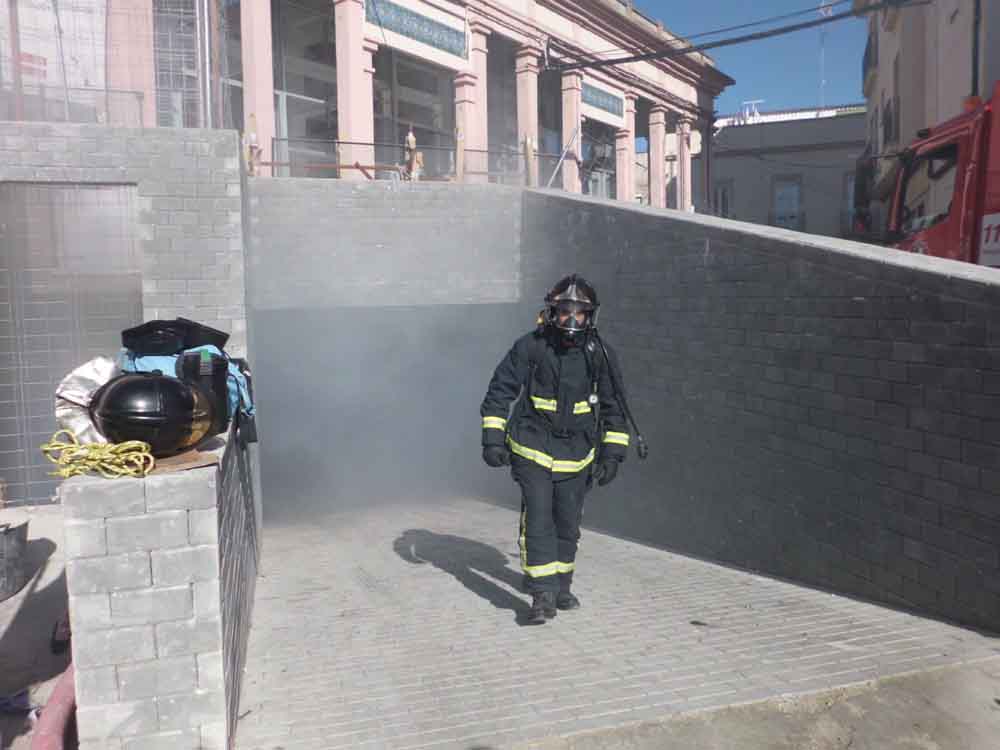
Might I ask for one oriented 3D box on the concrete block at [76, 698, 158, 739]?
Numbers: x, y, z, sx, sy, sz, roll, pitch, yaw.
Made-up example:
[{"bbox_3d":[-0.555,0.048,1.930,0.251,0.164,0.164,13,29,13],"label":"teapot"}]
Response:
[{"bbox_3d":[-1.019,0.909,2.032,0.194,0.096,0.100,-2,4,-14],"label":"concrete block"}]

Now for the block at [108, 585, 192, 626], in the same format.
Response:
[{"bbox_3d":[-0.931,0.609,2.035,0.195,0.096,0.100,-2,4,-14],"label":"block"}]

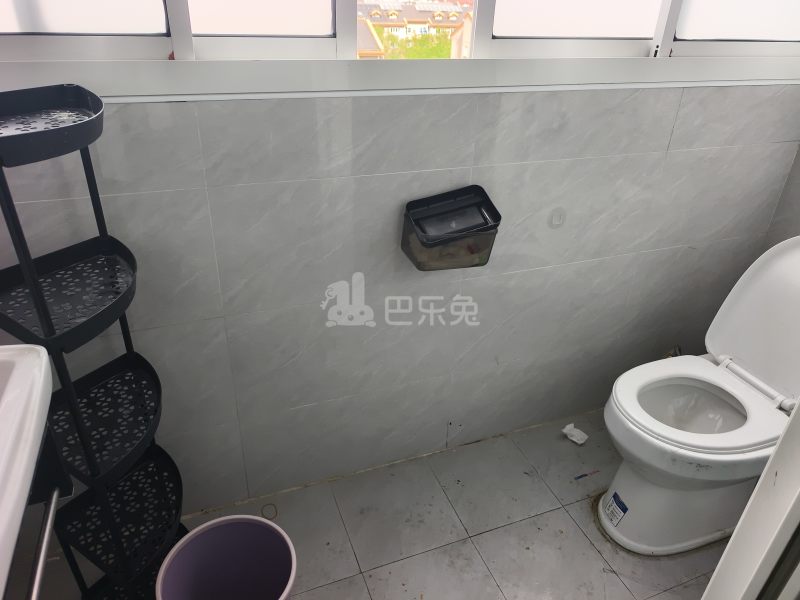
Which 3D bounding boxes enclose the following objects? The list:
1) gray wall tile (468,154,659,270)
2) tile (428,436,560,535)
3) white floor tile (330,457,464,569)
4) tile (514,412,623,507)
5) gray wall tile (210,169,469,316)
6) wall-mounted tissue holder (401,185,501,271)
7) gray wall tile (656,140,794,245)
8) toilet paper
[{"bbox_3d":[0.445,-0.230,1.438,0.599,0.302,0.010,-9,31,-19],"label":"gray wall tile"},{"bbox_3d":[0.272,0.547,1.596,0.299,0.010,0.303,-9,31,-19],"label":"tile"},{"bbox_3d":[-0.011,0.592,1.498,0.305,0.010,0.303,-9,31,-19],"label":"white floor tile"},{"bbox_3d":[0.553,0.503,1.693,0.302,0.010,0.303,-9,31,-19],"label":"tile"},{"bbox_3d":[-0.115,-0.139,1.235,0.600,0.300,0.010,-9,30,-19],"label":"gray wall tile"},{"bbox_3d":[0.125,-0.175,1.250,0.210,0.155,0.122,-9,31,-19],"label":"wall-mounted tissue holder"},{"bbox_3d":[0.969,-0.314,1.618,0.521,0.301,0.010,-9,31,-19],"label":"gray wall tile"},{"bbox_3d":[0.579,0.446,1.757,0.075,0.030,0.045,25,36,35],"label":"toilet paper"}]

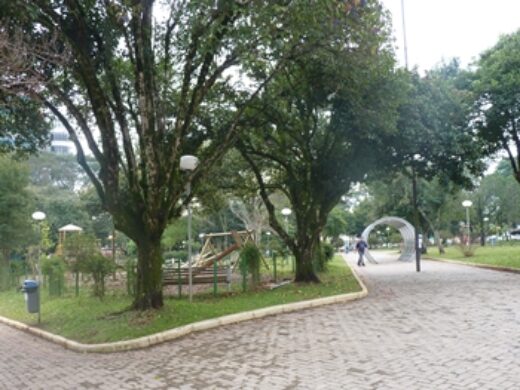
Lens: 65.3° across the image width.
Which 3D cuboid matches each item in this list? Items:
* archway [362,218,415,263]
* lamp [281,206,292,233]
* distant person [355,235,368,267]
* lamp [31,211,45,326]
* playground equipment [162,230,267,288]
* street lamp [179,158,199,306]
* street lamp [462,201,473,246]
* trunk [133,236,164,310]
[{"bbox_3d":[7.460,2.653,24.148,2.950,2.700,2.100,-2,-6,7],"label":"archway"},{"bbox_3d":[1.574,2.382,24.125,0.450,3.287,0.450,-2,-6,0],"label":"lamp"},{"bbox_3d":[5.252,2.881,21.174,0.550,1.631,0.400,-2,-6,6],"label":"distant person"},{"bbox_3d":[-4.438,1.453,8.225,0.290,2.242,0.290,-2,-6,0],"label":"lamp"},{"bbox_3d":[-1.632,2.160,14.404,3.500,1.793,2.200,-1,-6,-3],"label":"playground equipment"},{"bbox_3d":[-1.676,0.775,9.802,0.420,3.543,0.420,-2,-6,0],"label":"street lamp"},{"bbox_3d":[13.903,2.207,27.289,0.450,3.691,0.450,-2,-6,0],"label":"street lamp"},{"bbox_3d":[-2.484,1.723,9.178,0.600,1.514,0.600,-2,-6,0],"label":"trunk"}]

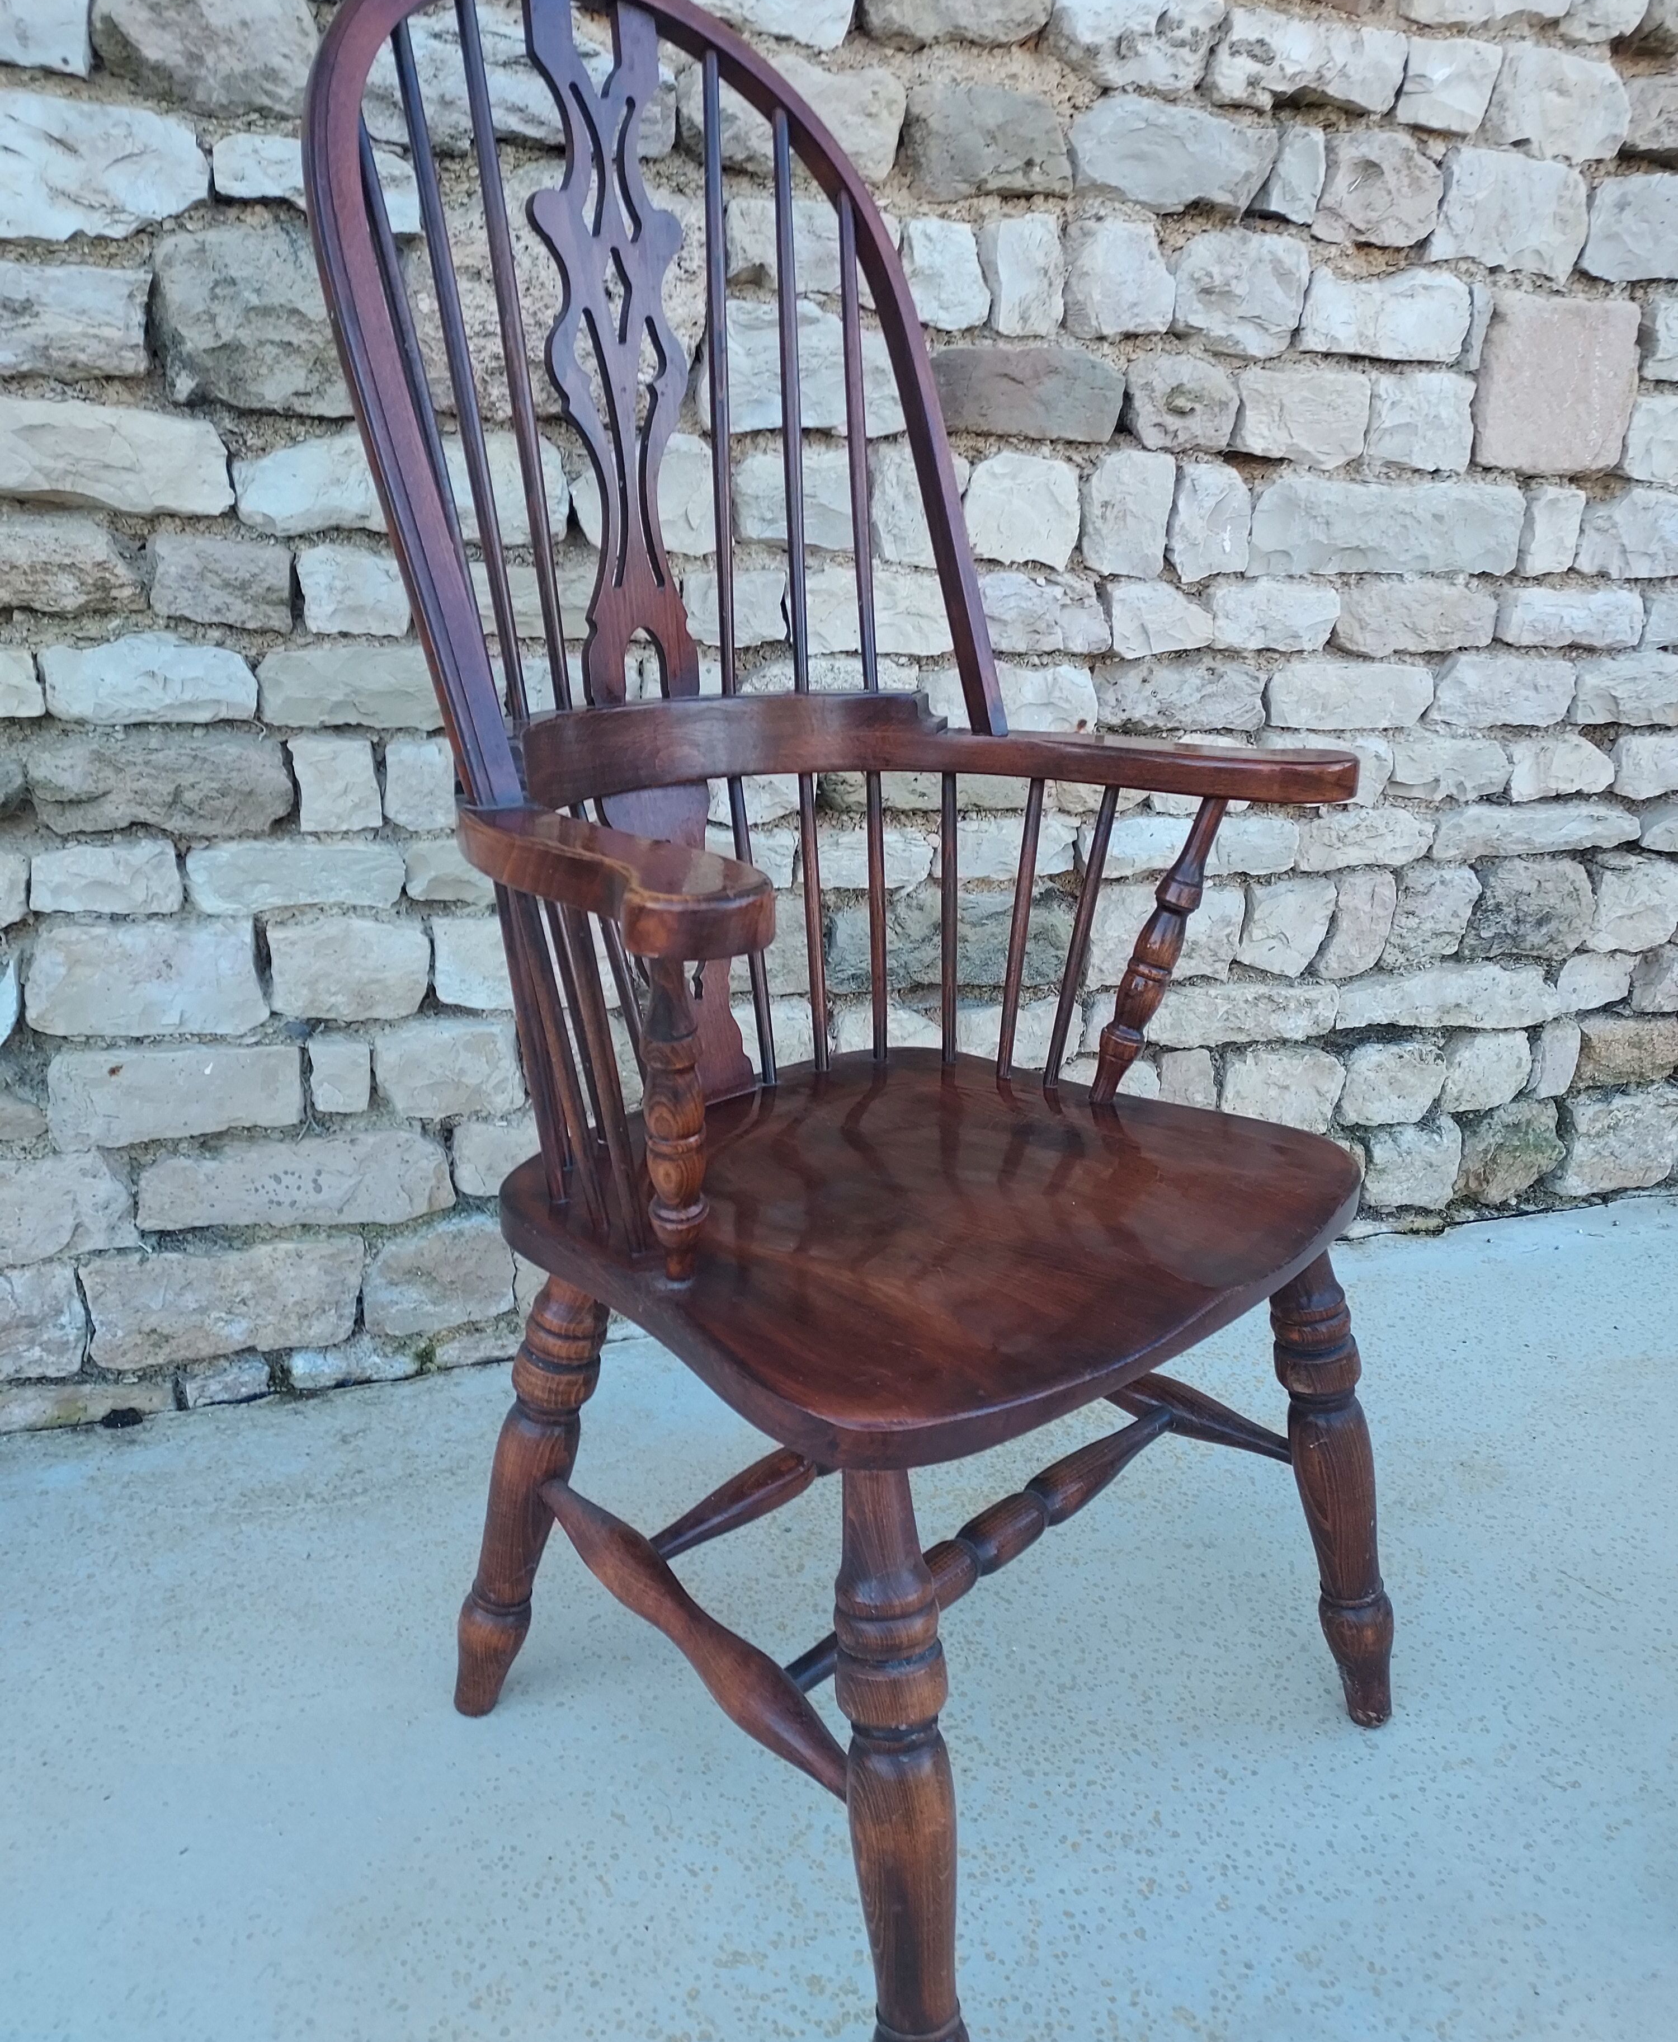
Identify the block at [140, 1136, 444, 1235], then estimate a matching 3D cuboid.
[{"bbox_3d":[-0.509,0.131,1.463,0.268,0.085,0.129,-5,18,-19],"label":"block"}]

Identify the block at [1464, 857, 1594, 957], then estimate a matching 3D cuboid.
[{"bbox_3d":[0.815,-0.149,1.887,0.186,0.124,0.110,-5,22,-18],"label":"block"}]

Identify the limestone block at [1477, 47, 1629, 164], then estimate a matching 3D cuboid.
[{"bbox_3d":[0.689,-0.910,1.567,0.174,0.091,0.108,-5,18,-19],"label":"limestone block"}]

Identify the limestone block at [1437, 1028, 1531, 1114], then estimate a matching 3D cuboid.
[{"bbox_3d":[0.787,0.046,1.954,0.126,0.101,0.110,-5,22,-18],"label":"limestone block"}]

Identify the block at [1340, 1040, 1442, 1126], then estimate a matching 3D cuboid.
[{"bbox_3d":[0.653,0.060,1.909,0.137,0.101,0.100,-5,20,-17],"label":"block"}]

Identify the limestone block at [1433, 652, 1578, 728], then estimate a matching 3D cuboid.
[{"bbox_3d":[0.717,-0.372,1.739,0.189,0.074,0.103,-5,18,-19],"label":"limestone block"}]

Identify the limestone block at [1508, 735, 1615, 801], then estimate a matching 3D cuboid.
[{"bbox_3d":[0.820,-0.307,1.827,0.160,0.070,0.110,-5,22,-18],"label":"limestone block"}]

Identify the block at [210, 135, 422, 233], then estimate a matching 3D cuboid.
[{"bbox_3d":[-0.414,-0.657,1.233,0.145,0.055,0.090,-5,18,-19],"label":"block"}]

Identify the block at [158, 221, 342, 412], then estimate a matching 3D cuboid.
[{"bbox_3d":[-0.464,-0.560,1.262,0.161,0.127,0.120,-5,18,-19],"label":"block"}]

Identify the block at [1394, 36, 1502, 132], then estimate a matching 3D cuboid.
[{"bbox_3d":[0.578,-0.921,1.547,0.106,0.076,0.100,-5,20,-17],"label":"block"}]

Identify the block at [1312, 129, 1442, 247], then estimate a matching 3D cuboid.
[{"bbox_3d":[0.515,-0.827,1.558,0.136,0.097,0.100,-5,20,-17],"label":"block"}]

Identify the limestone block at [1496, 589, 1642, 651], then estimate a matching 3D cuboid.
[{"bbox_3d":[0.799,-0.462,1.760,0.207,0.061,0.110,-5,22,-18],"label":"limestone block"}]

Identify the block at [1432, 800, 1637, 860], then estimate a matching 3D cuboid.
[{"bbox_3d":[0.782,-0.233,1.809,0.283,0.057,0.109,-5,18,-19],"label":"block"}]

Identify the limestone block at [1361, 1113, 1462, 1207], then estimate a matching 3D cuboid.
[{"bbox_3d":[0.696,0.164,1.967,0.152,0.134,0.110,-5,22,-18],"label":"limestone block"}]

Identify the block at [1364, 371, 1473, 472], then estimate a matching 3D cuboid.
[{"bbox_3d":[0.591,-0.634,1.650,0.127,0.092,0.100,-5,20,-17],"label":"block"}]

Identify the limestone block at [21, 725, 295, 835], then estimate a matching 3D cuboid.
[{"bbox_3d":[-0.599,-0.221,1.386,0.203,0.090,0.100,-5,20,-17],"label":"limestone block"}]

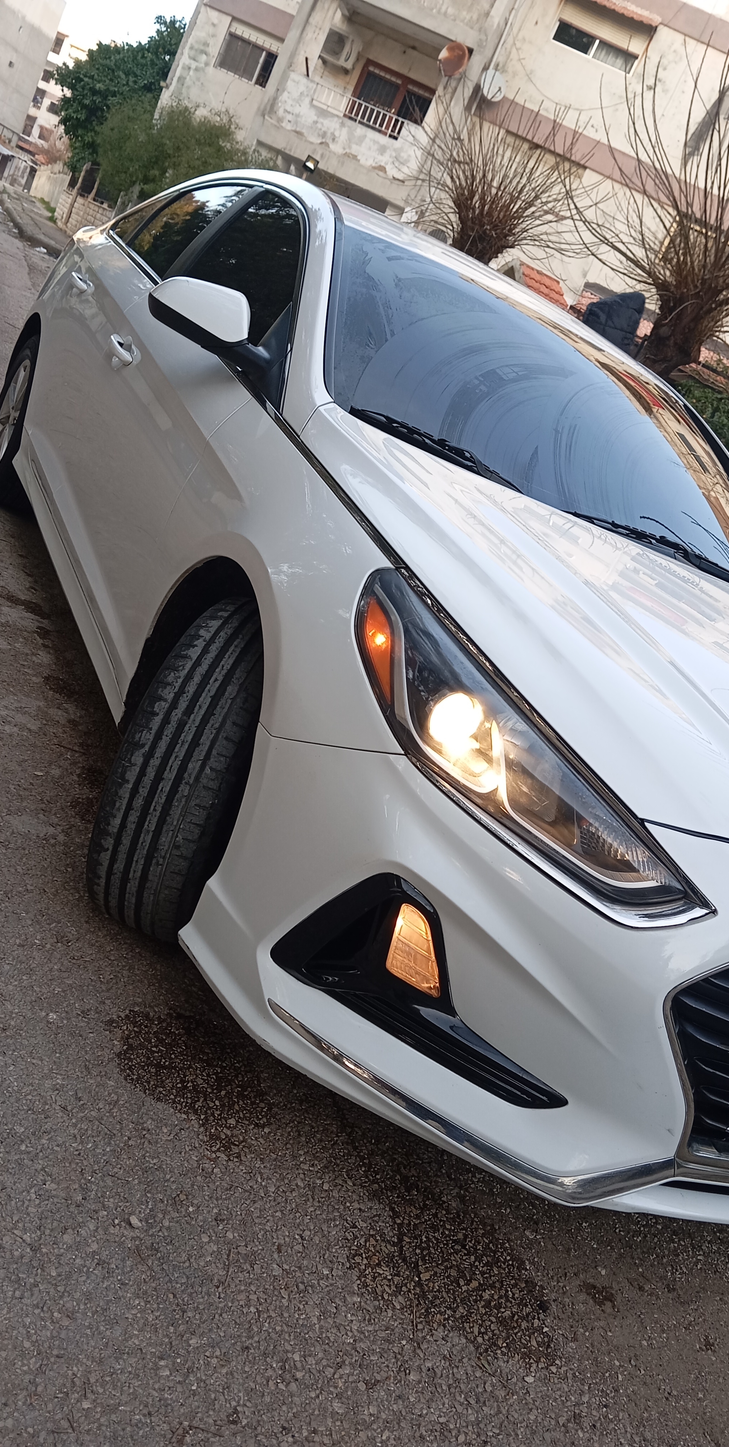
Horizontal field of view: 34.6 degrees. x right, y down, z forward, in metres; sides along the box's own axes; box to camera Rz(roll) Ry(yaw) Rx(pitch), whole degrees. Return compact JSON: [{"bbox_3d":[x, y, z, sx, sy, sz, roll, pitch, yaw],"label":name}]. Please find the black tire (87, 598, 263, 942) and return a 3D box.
[{"bbox_3d":[-0.259,0.090,2.127,0.215,0.668,0.668,27,16,5],"label":"black tire"}]

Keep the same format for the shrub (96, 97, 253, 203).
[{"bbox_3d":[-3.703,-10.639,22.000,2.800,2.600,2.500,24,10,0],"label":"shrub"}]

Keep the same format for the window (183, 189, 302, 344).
[{"bbox_3d":[-0.254,-1.130,2.897,0.060,0.440,0.980,40,6,-34],"label":"window"}]

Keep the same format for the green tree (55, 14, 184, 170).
[{"bbox_3d":[-6.324,-16.277,31.000,4.300,5.000,4.000,24,10,0],"label":"green tree"}]

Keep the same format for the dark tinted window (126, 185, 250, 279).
[{"bbox_3d":[-0.589,-1.586,3.722,0.060,0.370,0.870,40,6,-34],"label":"dark tinted window"}]

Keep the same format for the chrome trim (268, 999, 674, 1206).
[{"bbox_3d":[0.142,0.521,1.662,0.600,0.130,0.120,29,17,11],"label":"chrome trim"}]

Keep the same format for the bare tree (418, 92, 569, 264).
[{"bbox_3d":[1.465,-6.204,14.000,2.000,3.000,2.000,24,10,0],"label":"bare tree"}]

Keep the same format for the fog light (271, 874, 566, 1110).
[{"bbox_3d":[0.110,0.356,1.659,0.460,0.220,0.160,29,17,11],"label":"fog light"}]

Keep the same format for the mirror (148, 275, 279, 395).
[{"bbox_3d":[-0.296,-0.829,2.434,0.300,0.180,0.180,16,19,-29],"label":"mirror"}]

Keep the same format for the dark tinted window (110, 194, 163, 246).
[{"bbox_3d":[-0.836,-1.865,4.303,0.050,0.220,0.530,40,6,-34],"label":"dark tinted window"}]

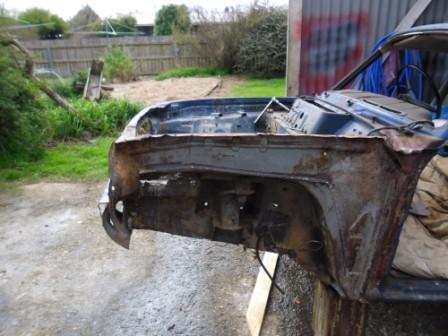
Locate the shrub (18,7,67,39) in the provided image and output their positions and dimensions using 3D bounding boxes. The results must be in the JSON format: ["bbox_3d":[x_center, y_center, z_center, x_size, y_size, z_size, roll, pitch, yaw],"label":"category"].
[{"bbox_3d":[-9.379,-7.112,18.594,2.800,2.700,2.500,-11,22,-23],"label":"shrub"}]

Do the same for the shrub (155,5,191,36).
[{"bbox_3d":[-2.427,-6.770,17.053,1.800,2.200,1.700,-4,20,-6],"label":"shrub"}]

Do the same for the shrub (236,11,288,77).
[{"bbox_3d":[1.723,-4.809,13.596,2.500,2.550,2.200,1,20,7],"label":"shrub"}]

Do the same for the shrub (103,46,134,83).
[{"bbox_3d":[-3.740,-3.741,12.660,1.200,1.250,1.100,-7,21,-14],"label":"shrub"}]

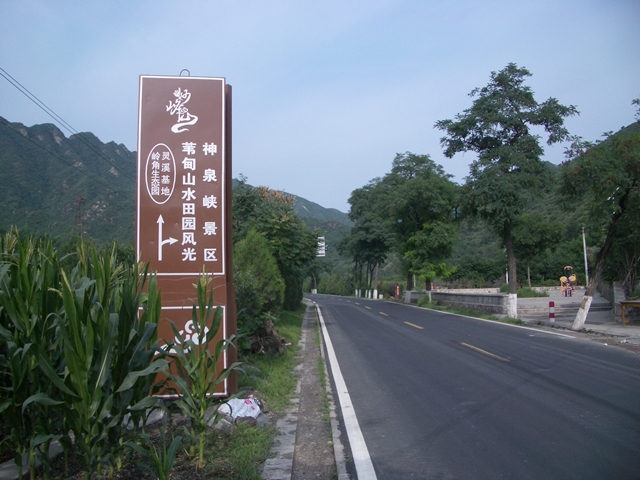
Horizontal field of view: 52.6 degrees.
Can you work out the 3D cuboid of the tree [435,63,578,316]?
[{"bbox_3d":[8.620,-2.362,29.749,6.600,11.860,6.200,0,-4,0],"label":"tree"}]

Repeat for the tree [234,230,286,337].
[{"bbox_3d":[-1.861,1.207,18.962,1.700,3.100,1.600,0,-4,0],"label":"tree"}]

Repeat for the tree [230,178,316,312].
[{"bbox_3d":[-2.441,0.306,32.563,4.500,6.870,4.400,0,-4,0],"label":"tree"}]

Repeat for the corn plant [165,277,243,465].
[{"bbox_3d":[-0.899,1.029,5.039,0.600,1.520,0.580,0,-4,0],"label":"corn plant"}]

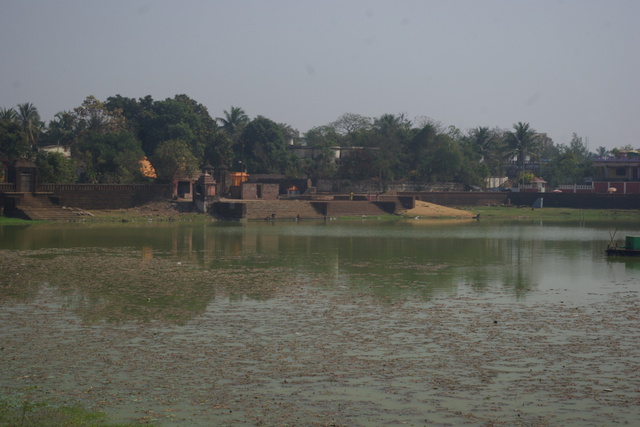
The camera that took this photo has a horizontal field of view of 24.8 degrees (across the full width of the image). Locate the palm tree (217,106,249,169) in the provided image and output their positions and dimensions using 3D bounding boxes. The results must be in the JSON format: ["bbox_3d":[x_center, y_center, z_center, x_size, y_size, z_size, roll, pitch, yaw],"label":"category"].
[{"bbox_3d":[-21.125,-15.210,352.000,7.726,21.246,7.726,0,1,0],"label":"palm tree"}]

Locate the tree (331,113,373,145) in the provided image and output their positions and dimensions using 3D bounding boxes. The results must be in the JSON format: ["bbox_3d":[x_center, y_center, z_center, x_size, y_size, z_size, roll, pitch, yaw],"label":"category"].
[{"bbox_3d":[7.886,-15.271,365.000,10.514,20.027,10.514,0,1,0],"label":"tree"}]

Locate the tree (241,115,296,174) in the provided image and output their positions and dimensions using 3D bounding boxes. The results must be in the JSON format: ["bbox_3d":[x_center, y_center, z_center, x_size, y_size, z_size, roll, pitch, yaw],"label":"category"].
[{"bbox_3d":[-11.707,-13.446,338.000,12.519,18.082,12.519,0,1,0],"label":"tree"}]

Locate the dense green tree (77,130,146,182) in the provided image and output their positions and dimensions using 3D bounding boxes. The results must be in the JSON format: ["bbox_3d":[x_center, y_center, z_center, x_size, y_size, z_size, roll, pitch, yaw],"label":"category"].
[{"bbox_3d":[-42.820,-10.322,298.000,13.898,13.285,13.898,0,1,0],"label":"dense green tree"}]

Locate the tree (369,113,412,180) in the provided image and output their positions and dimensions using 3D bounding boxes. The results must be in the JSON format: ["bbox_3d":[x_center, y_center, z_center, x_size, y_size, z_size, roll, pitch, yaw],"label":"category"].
[{"bbox_3d":[15.715,-13.374,325.000,9.808,18.278,9.808,0,1,0],"label":"tree"}]

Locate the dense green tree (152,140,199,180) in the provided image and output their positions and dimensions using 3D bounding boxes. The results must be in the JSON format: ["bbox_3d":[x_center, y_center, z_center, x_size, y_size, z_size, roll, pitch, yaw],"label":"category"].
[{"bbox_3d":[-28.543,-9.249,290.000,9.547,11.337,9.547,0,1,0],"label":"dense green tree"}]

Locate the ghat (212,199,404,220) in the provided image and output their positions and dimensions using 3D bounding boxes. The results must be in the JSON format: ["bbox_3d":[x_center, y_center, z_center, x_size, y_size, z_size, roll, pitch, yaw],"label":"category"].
[{"bbox_3d":[-1.988,-0.605,252.000,32.900,3.600,12.000,0,1,0],"label":"ghat"}]

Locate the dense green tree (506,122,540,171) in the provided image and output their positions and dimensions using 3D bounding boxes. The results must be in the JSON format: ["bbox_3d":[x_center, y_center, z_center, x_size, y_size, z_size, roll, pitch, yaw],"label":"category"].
[{"bbox_3d":[44.444,-11.962,320.000,7.023,16.022,7.023,0,1,0],"label":"dense green tree"}]

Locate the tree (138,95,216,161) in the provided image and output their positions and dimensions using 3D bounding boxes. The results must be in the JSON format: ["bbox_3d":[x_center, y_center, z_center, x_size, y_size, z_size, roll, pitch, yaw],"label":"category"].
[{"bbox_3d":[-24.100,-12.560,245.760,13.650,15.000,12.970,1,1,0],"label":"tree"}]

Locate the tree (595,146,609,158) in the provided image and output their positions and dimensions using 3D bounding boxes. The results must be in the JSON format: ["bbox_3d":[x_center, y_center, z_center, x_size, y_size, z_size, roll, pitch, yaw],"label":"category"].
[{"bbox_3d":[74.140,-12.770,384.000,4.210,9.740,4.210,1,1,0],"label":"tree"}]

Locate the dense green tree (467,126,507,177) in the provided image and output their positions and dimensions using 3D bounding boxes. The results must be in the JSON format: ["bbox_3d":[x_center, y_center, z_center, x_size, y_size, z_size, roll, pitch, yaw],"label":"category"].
[{"bbox_3d":[32.670,-11.380,286.080,8.240,11.380,7.830,1,1,0],"label":"dense green tree"}]

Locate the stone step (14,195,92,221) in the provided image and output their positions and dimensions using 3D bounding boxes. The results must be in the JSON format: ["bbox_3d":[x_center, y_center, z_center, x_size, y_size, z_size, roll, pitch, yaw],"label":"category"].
[{"bbox_3d":[-38.190,-0.850,207.360,9.790,3.550,5.760,0,1,-35],"label":"stone step"}]

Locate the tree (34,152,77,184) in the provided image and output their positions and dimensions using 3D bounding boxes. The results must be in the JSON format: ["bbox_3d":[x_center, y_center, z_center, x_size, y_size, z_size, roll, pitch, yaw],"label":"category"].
[{"bbox_3d":[-39.710,-6.760,218.880,6.610,5.400,5.940,1,1,0],"label":"tree"}]

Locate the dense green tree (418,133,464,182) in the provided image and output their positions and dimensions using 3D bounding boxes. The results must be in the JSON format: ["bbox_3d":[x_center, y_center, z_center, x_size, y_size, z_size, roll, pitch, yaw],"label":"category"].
[{"bbox_3d":[23.360,-10.480,280.320,9.230,10.190,8.770,1,1,0],"label":"dense green tree"}]

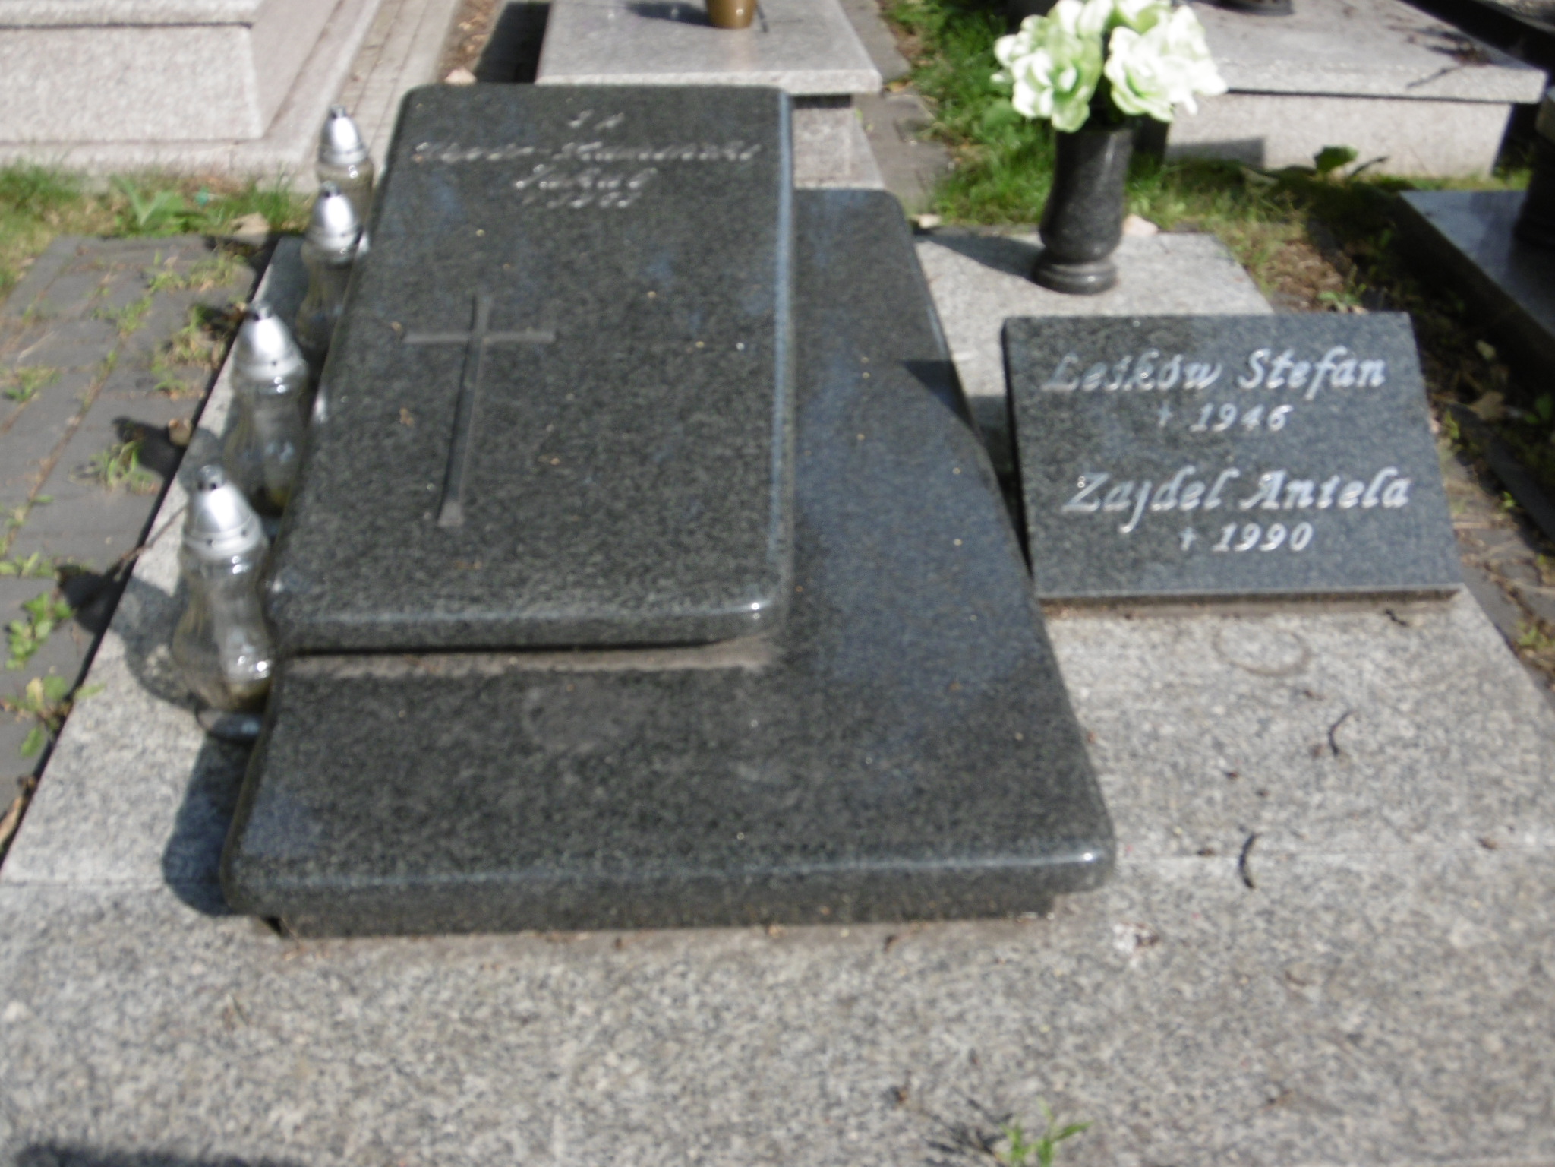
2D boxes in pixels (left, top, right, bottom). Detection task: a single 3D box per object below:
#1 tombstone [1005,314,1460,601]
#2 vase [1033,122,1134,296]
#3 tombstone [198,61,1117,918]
[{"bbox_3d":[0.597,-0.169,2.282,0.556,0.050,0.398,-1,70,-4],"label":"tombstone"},{"bbox_3d":[0.533,-0.673,2.996,0.146,0.290,0.146,-1,34,-4],"label":"vase"},{"bbox_3d":[-0.149,-0.287,2.280,0.856,0.415,1.717,-1,34,-4],"label":"tombstone"}]

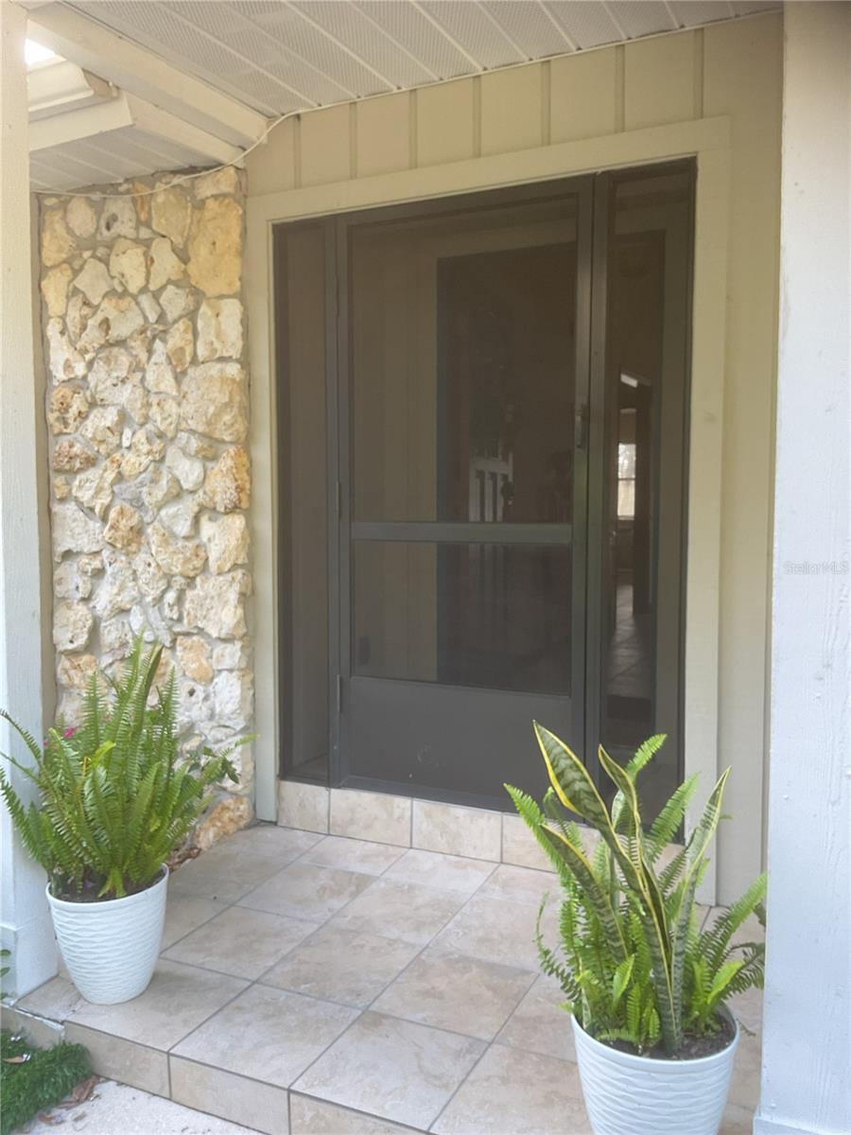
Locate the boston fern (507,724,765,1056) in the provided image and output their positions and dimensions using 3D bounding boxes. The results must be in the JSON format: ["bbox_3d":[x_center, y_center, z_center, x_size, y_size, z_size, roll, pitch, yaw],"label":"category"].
[{"bbox_3d":[0.395,0.562,1.730,0.490,0.560,0.420,0,4,0],"label":"boston fern"}]

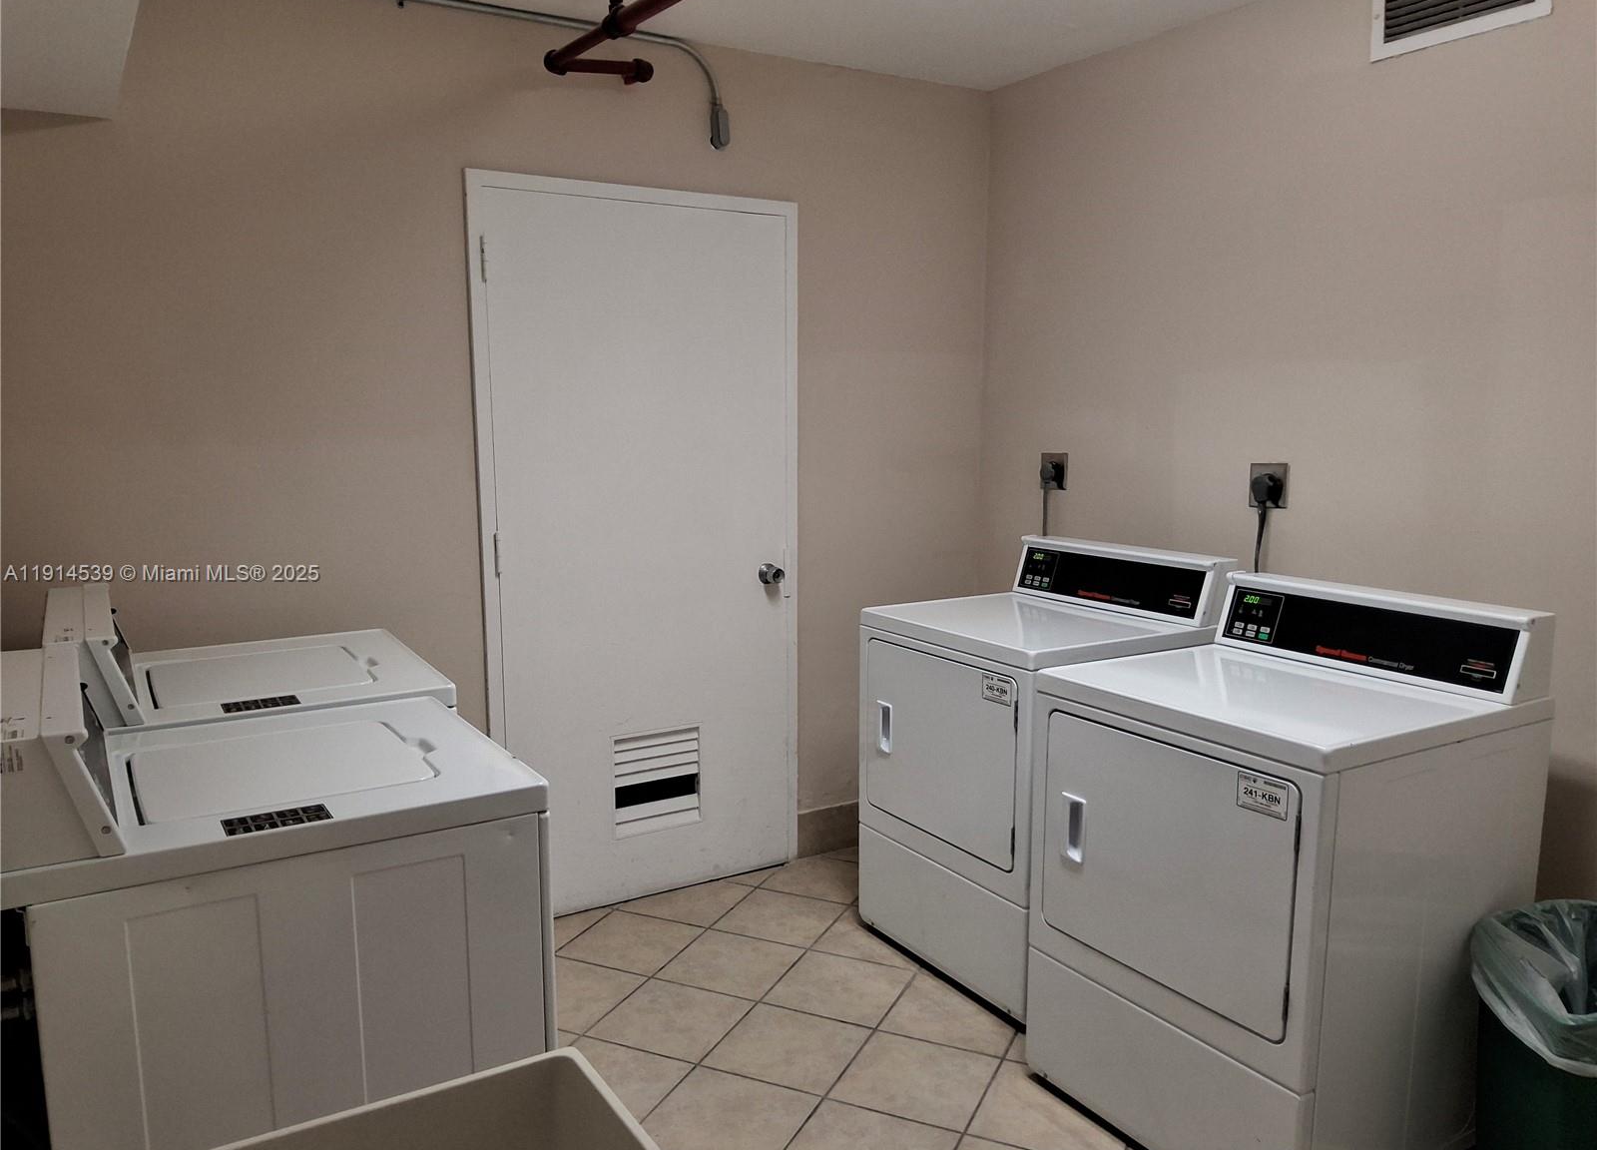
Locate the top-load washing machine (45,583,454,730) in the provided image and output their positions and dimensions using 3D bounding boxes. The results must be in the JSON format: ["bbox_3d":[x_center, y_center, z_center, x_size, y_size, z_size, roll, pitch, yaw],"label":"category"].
[{"bbox_3d":[-1.171,0.590,2.487,0.711,1.083,0.652,-5,9,-31],"label":"top-load washing machine"}]

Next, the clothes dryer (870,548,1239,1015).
[{"bbox_3d":[0.661,0.489,3.167,0.709,1.087,0.683,-5,9,-32],"label":"clothes dryer"}]

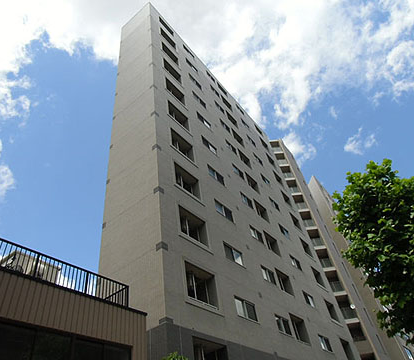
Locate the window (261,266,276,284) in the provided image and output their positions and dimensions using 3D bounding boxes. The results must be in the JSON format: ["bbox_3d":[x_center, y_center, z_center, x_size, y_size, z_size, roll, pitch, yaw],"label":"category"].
[{"bbox_3d":[3.615,5.661,19.686,0.180,0.863,1.367,-33,-48,22],"label":"window"}]

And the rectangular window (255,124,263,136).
[{"bbox_3d":[6.537,-6.341,42.544,0.250,1.571,1.324,-33,-48,22],"label":"rectangular window"}]

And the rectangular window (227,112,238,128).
[{"bbox_3d":[2.450,-6.008,33.438,0.250,1.451,1.553,-33,-48,22],"label":"rectangular window"}]

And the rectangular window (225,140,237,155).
[{"bbox_3d":[2.008,-2.565,27.249,0.150,0.804,1.530,-33,-48,22],"label":"rectangular window"}]

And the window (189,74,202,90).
[{"bbox_3d":[-1.076,-8.683,29.614,0.180,0.846,1.581,-33,-48,22],"label":"window"}]

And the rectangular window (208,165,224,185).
[{"bbox_3d":[0.547,-0.282,21.421,0.180,0.846,1.581,-33,-48,22],"label":"rectangular window"}]

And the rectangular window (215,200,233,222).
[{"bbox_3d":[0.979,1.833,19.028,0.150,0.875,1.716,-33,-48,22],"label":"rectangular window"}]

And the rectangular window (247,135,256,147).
[{"bbox_3d":[4.708,-3.906,34.822,0.150,0.847,1.650,-33,-48,22],"label":"rectangular window"}]

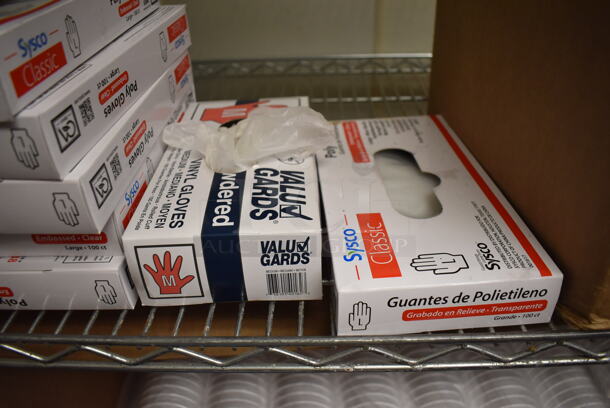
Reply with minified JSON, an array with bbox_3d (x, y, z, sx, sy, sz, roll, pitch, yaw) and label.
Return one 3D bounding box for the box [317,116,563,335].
[{"bbox_3d":[0.082,-0.005,0.385,0.135,0.038,0.250,-3,33,-1],"label":"box"}]

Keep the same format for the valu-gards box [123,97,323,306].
[{"bbox_3d":[-0.054,-0.020,0.394,0.123,0.062,0.231,-2,33,-1],"label":"valu-gards box"}]

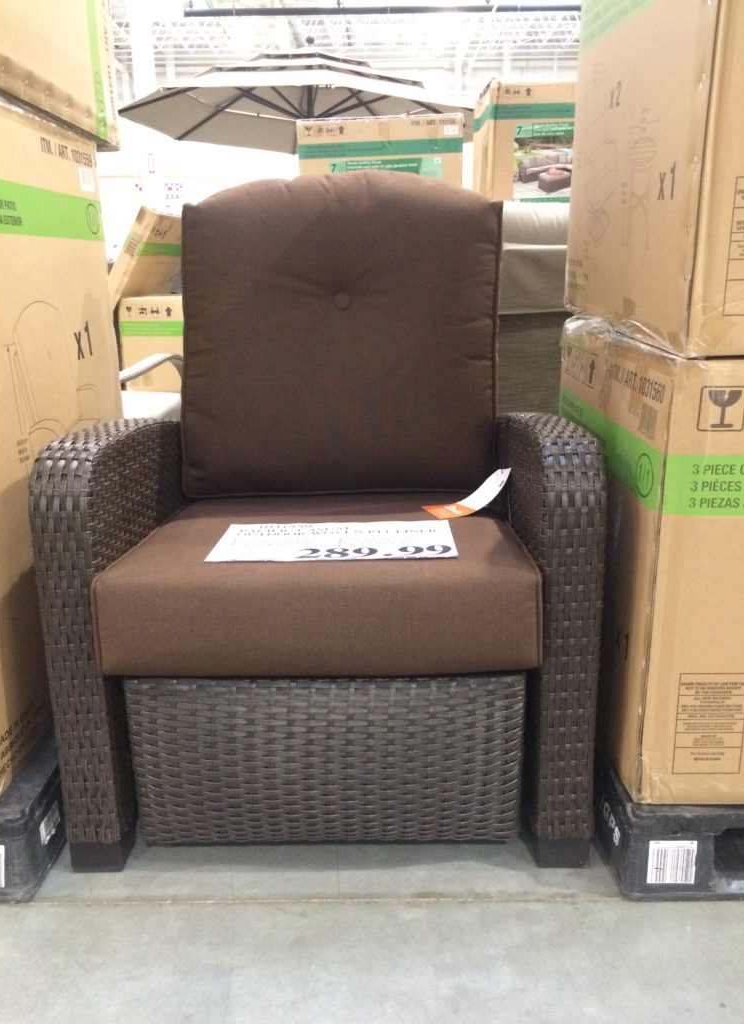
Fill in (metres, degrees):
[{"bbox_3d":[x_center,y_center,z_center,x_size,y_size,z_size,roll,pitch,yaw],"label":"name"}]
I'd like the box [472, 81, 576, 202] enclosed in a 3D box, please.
[{"bbox_3d":[1.076,-2.032,5.099,0.840,0.800,0.800,-2,15,-1],"label":"box"}]

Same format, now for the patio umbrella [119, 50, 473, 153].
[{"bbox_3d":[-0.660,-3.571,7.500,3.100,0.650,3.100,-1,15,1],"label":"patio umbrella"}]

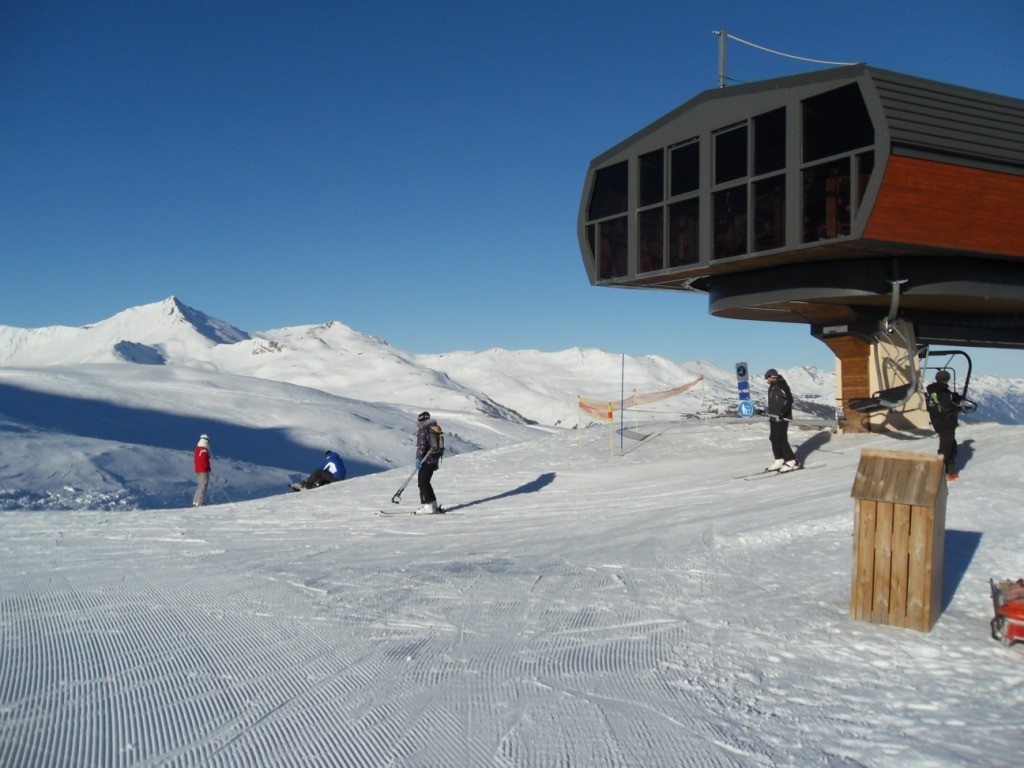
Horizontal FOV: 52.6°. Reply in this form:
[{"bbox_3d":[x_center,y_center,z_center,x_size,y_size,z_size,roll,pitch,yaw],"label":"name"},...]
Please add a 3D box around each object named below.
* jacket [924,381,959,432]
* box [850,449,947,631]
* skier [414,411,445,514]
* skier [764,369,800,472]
[{"bbox_3d":[6.969,0.381,16.800,0.550,0.800,0.420,-1,-1,37],"label":"jacket"},{"bbox_3d":[2.487,0.977,6.650,0.495,1.082,0.476,3,6,32],"label":"box"},{"bbox_3d":[-1.371,1.304,17.200,0.530,1.700,0.550,0,-1,7],"label":"skier"},{"bbox_3d":[4.650,0.633,17.800,0.600,1.760,0.580,0,-1,-15],"label":"skier"}]

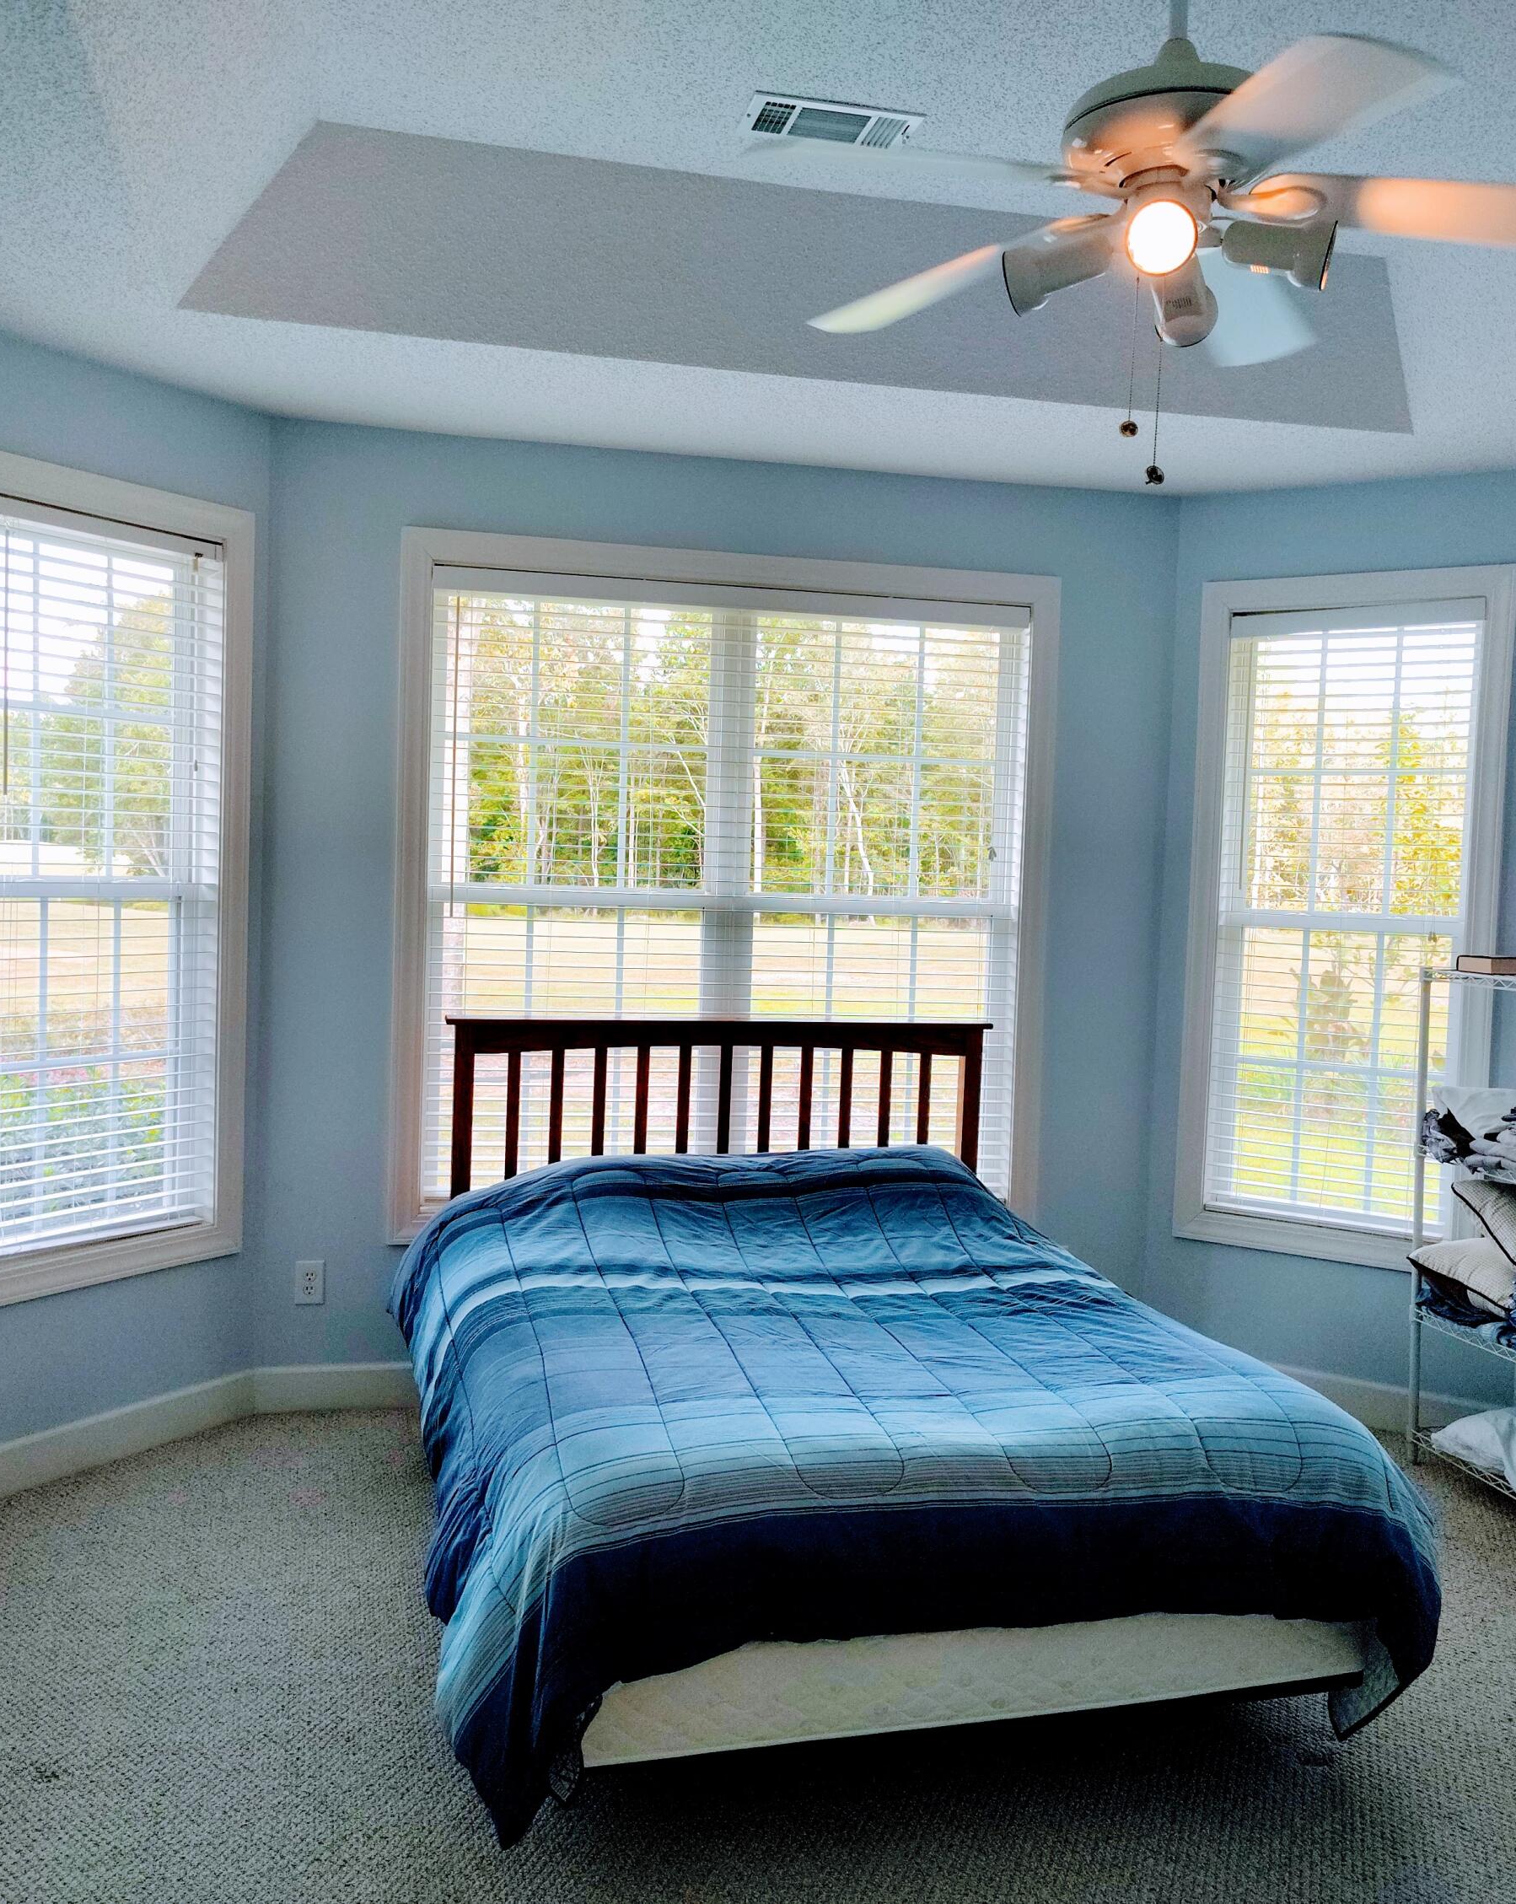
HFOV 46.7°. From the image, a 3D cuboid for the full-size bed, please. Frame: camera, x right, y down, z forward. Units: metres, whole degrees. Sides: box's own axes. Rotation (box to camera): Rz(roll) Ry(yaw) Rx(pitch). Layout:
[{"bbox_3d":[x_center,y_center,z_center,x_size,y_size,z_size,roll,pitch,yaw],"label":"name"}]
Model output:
[{"bbox_3d":[0.133,0.818,3.767,1.670,1.150,2.090,1,3,-15],"label":"full-size bed"}]

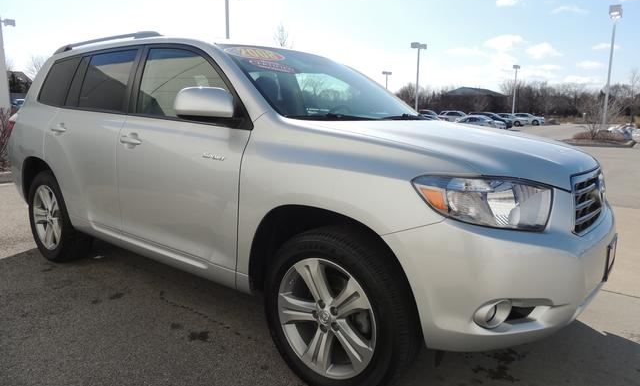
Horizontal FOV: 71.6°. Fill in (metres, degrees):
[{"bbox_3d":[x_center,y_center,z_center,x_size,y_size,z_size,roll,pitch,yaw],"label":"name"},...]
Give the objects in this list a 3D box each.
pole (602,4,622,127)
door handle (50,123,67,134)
[{"bbox_3d":[15.498,-6.521,23.730,0.500,6.600,1.600,8,13,38],"label":"pole"},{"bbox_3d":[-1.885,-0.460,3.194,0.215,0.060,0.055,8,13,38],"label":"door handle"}]

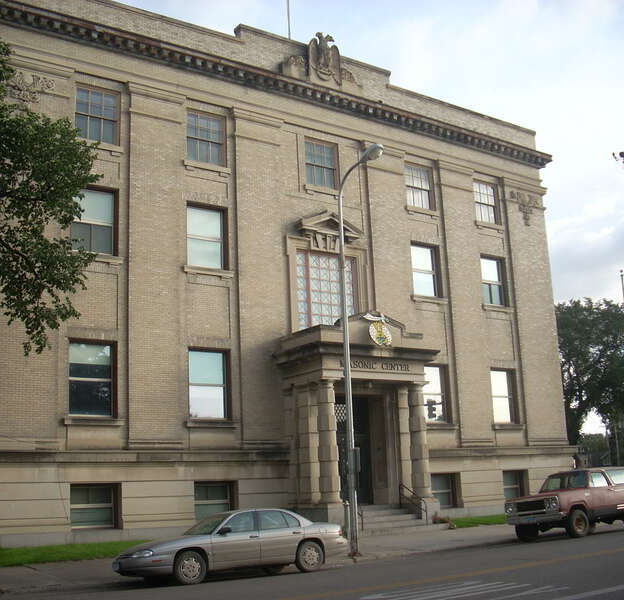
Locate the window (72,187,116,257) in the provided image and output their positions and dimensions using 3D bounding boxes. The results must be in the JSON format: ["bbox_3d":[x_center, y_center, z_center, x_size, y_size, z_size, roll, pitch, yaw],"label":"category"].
[{"bbox_3d":[-6.962,-2.453,27.209,1.519,2.211,0.200,7,-16,-35],"label":"window"}]

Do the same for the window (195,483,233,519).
[{"bbox_3d":[-3.256,6.517,27.568,1.599,1.271,0.200,7,-16,-35],"label":"window"}]

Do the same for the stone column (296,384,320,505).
[{"bbox_3d":[0.002,4.725,28.416,0.620,3.850,0.650,6,-15,-35],"label":"stone column"}]

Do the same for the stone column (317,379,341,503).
[{"bbox_3d":[0.589,4.545,27.675,0.640,3.950,0.640,-2,-13,-1],"label":"stone column"}]

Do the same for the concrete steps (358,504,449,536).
[{"bbox_3d":[2.485,7.186,28.103,4.400,0.850,1.400,7,-15,-35],"label":"concrete steps"}]

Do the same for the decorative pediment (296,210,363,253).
[{"bbox_3d":[0.701,-2.544,32.129,2.800,1.650,0.500,7,-15,-35],"label":"decorative pediment"}]

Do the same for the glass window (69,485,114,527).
[{"bbox_3d":[-6.545,6.118,25.286,1.568,1.312,0.200,7,-16,-35],"label":"glass window"}]

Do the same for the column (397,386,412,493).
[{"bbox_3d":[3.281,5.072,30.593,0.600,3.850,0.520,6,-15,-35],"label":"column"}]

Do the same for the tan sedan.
[{"bbox_3d":[-1.621,5.082,18.028,5.100,1.400,1.840,6,-15,-33],"label":"tan sedan"}]

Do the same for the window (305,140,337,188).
[{"bbox_3d":[0.271,-5.229,33.176,1.622,1.850,0.200,7,-16,-35],"label":"window"}]

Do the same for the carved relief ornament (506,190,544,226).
[{"bbox_3d":[9.854,-4.121,39.183,2.170,1.623,0.150,7,-16,-35],"label":"carved relief ornament"}]

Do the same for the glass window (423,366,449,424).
[{"bbox_3d":[4.808,3.734,34.003,1.540,2.320,0.200,7,-15,-35],"label":"glass window"}]

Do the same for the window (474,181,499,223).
[{"bbox_3d":[7.751,-4.323,38.132,1.520,1.890,0.200,7,-15,-35],"label":"window"}]

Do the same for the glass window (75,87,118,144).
[{"bbox_3d":[-7.111,-5.975,28.016,1.529,1.881,0.200,7,-16,-35],"label":"glass window"}]

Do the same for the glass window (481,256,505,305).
[{"bbox_3d":[7.800,-0.780,37.482,1.519,2.211,0.200,7,-16,-35],"label":"glass window"}]

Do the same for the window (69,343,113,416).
[{"bbox_3d":[-6.686,2.419,25.982,1.470,2.321,0.180,6,-15,-35],"label":"window"}]

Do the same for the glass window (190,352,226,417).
[{"bbox_3d":[-3.414,2.786,28.249,1.470,2.281,0.180,6,-15,-35],"label":"glass window"}]

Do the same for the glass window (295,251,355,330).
[{"bbox_3d":[0.489,-0.091,32.000,2.852,3.203,0.200,7,-16,-35],"label":"glass window"}]

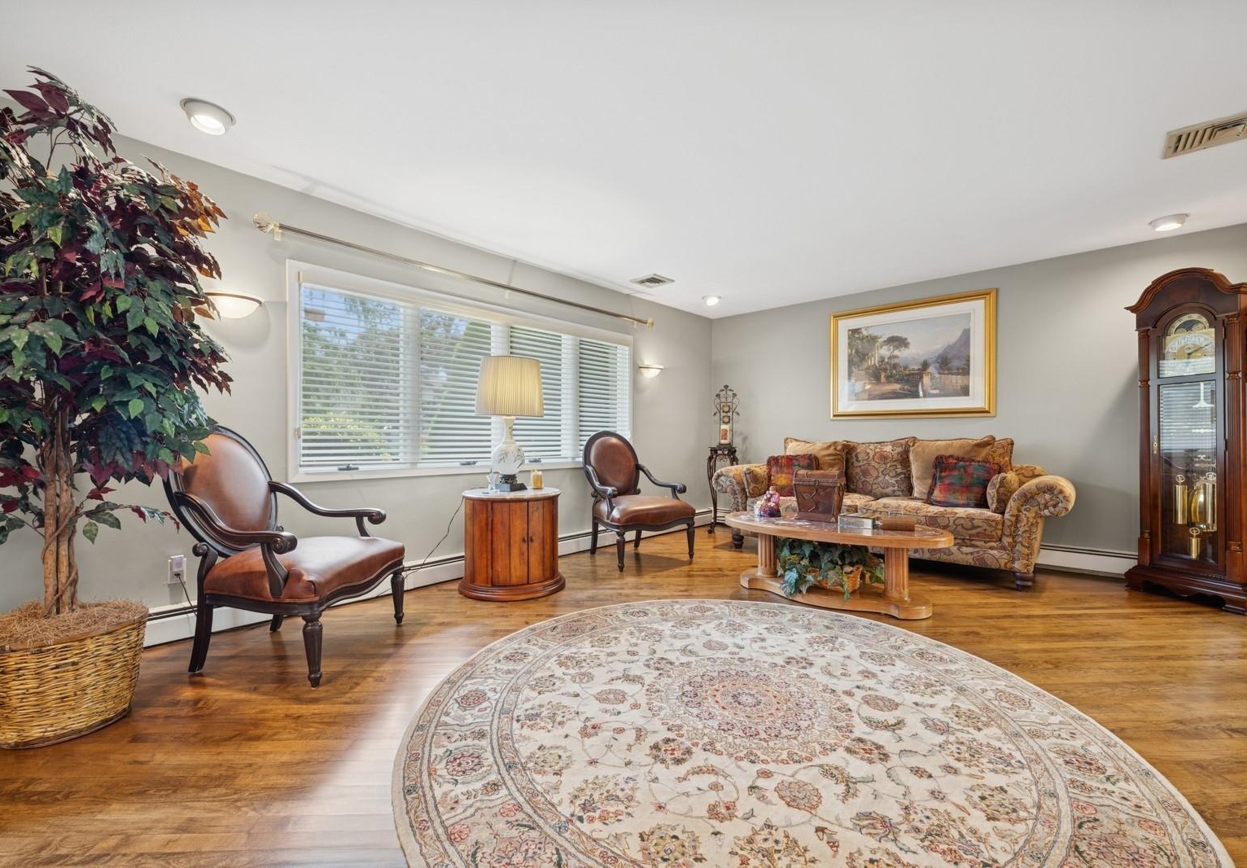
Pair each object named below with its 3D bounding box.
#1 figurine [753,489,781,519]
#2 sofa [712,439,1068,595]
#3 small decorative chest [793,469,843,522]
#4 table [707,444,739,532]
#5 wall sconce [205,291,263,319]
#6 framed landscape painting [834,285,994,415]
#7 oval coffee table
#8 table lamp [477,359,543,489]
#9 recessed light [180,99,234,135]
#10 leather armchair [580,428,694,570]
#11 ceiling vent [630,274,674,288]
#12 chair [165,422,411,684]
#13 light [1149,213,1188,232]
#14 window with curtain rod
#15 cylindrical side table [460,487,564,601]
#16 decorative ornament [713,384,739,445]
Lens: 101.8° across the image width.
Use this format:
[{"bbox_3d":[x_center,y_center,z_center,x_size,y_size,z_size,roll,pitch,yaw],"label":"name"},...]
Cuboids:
[{"bbox_3d":[1.025,0.483,3.598,0.190,0.205,0.140,0,0,20],"label":"figurine"},{"bbox_3d":[2.078,0.532,4.265,2.512,1.011,0.867,0,0,39],"label":"sofa"},{"bbox_3d":[1.365,0.418,3.519,0.280,0.339,0.260,0,0,34],"label":"small decorative chest"},{"bbox_3d":[1.086,0.601,5.498,0.320,0.910,0.310,0,0,6],"label":"table"},{"bbox_3d":[-2.061,-0.660,2.649,0.140,0.115,0.320,0,0,43],"label":"wall sconce"},{"bbox_3d":[2.543,-0.661,4.567,1.333,1.042,0.044,0,0,43],"label":"framed landscape painting"},{"bbox_3d":[1.334,0.818,3.311,1.370,0.462,0.810,0,0,38],"label":"oval coffee table"},{"bbox_3d":[-0.774,-0.057,3.458,0.458,0.894,0.458,0,0,0],"label":"table lamp"},{"bbox_3d":[-1.798,-1.363,2.195,0.185,0.057,0.185,0,0,43],"label":"recessed light"},{"bbox_3d":[0.084,0.505,4.263,0.739,1.050,0.788,0,0,-34],"label":"leather armchair"},{"bbox_3d":[0.270,-1.385,4.631,0.310,0.025,0.310,0,0,43],"label":"ceiling vent"},{"bbox_3d":[-1.550,0.488,2.381,0.788,1.050,0.739,0,0,3],"label":"chair"},{"bbox_3d":[3.469,-1.339,3.223,0.175,0.054,0.175,0,0,43],"label":"light"},{"bbox_3d":[-0.923,-0.346,3.985,0.100,1.285,2.960,0,0,43],"label":"window with curtain rod"},{"bbox_3d":[-0.754,0.711,3.469,0.705,0.655,0.705,0,0,-32],"label":"cylindrical side table"},{"bbox_3d":[1.090,-0.181,5.501,0.280,0.650,0.150,0,0,6],"label":"decorative ornament"}]

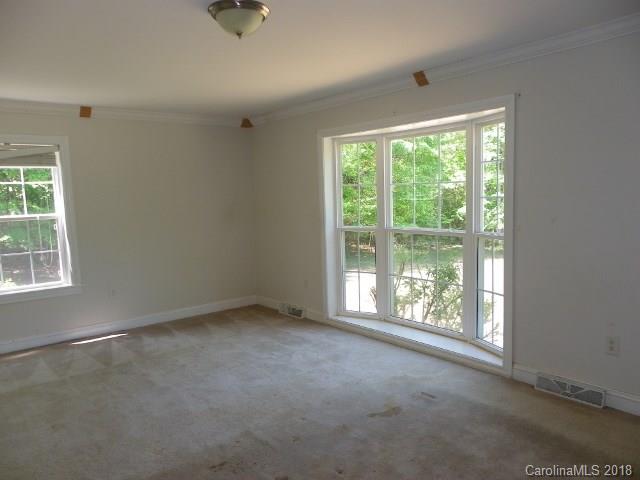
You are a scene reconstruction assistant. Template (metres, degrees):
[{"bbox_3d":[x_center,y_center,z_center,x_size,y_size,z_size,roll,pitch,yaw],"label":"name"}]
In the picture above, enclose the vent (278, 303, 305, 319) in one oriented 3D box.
[{"bbox_3d":[-0.356,0.849,5.832,0.045,0.120,0.470,-6,7,-39],"label":"vent"}]

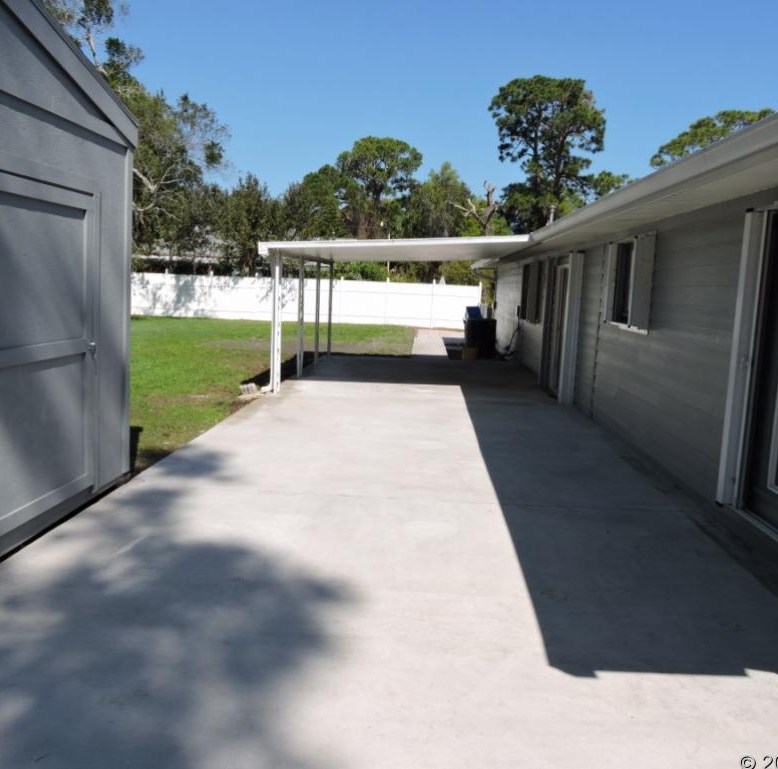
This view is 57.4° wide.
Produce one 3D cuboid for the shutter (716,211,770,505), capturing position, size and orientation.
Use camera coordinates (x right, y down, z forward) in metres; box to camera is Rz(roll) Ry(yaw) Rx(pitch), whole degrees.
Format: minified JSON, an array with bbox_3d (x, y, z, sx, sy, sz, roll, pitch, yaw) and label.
[{"bbox_3d":[2.424,-0.149,4.833,0.145,2.030,0.125,3,8,3],"label":"shutter"}]

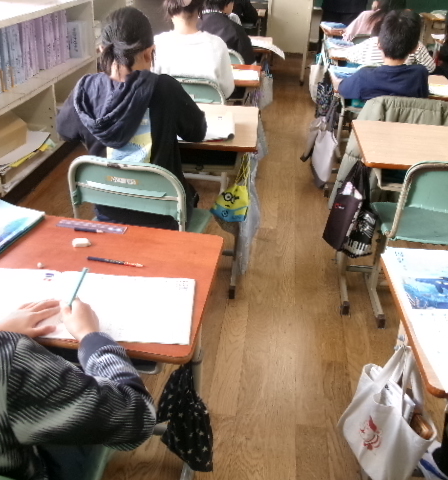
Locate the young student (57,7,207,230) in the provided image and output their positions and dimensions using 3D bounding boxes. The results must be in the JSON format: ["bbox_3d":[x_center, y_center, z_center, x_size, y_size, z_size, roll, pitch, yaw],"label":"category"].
[{"bbox_3d":[-0.329,-0.259,1.849,0.470,1.070,0.540,7,32,6],"label":"young student"}]

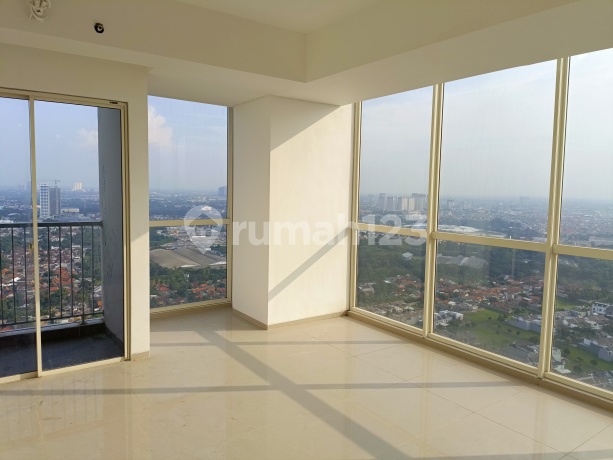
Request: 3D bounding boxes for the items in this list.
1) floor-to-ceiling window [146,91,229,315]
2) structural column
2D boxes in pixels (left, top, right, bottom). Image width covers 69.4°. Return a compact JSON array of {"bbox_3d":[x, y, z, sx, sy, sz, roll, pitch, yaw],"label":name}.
[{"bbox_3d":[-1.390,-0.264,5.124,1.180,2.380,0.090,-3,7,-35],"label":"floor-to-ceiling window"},{"bbox_3d":[-0.220,-0.204,5.223,1.040,2.419,0.910,-3,7,-35],"label":"structural column"}]

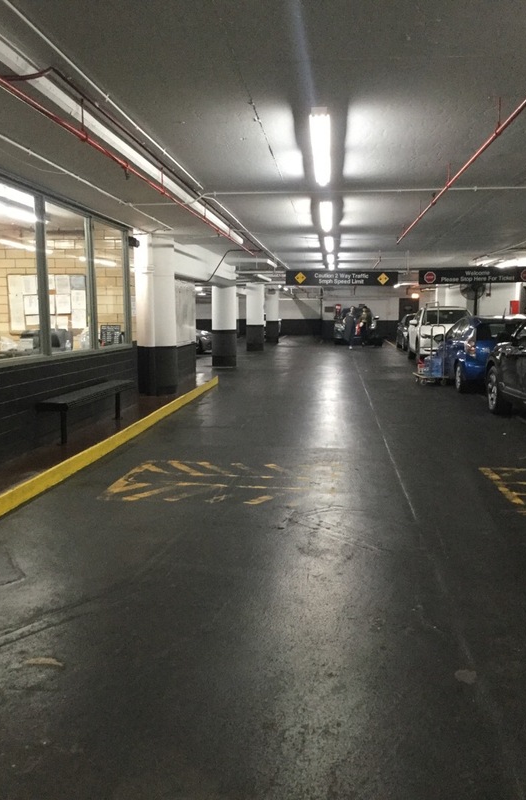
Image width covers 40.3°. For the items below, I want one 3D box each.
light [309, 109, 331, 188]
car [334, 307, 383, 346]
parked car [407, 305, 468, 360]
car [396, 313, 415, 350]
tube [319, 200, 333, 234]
[{"bbox_3d":[0.472,-1.930,5.600,0.125,0.075,2.440,1,7,6],"label":"light"},{"bbox_3d":[4.380,-3.369,32.700,1.860,1.680,4.500,1,7,9],"label":"car"},{"bbox_3d":[5.420,-1.937,21.100,1.860,1.650,4.550,1,7,6],"label":"parked car"},{"bbox_3d":[6.340,-2.709,28.200,1.820,1.460,4.600,1,7,6],"label":"car"},{"bbox_3d":[0.830,-2.370,9.200,0.125,0.075,2.440,1,7,6],"label":"tube"}]

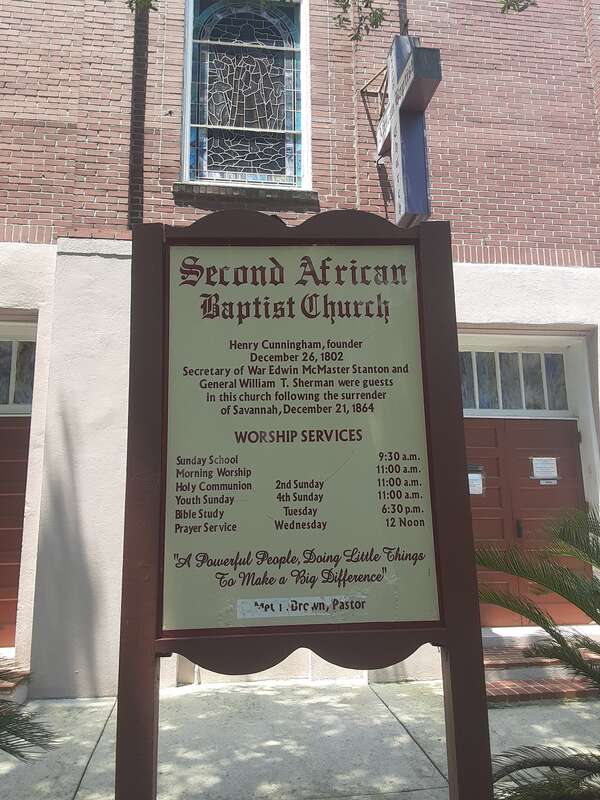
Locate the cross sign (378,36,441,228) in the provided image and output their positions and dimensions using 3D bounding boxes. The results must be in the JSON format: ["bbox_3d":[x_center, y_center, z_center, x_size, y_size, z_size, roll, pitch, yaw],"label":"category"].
[{"bbox_3d":[1.052,-2.562,6.007,0.250,1.820,1.220,1,-10,-6],"label":"cross sign"}]

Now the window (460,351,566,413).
[{"bbox_3d":[2.197,-0.200,6.805,1.480,0.630,0.080,1,-10,-6],"label":"window"}]

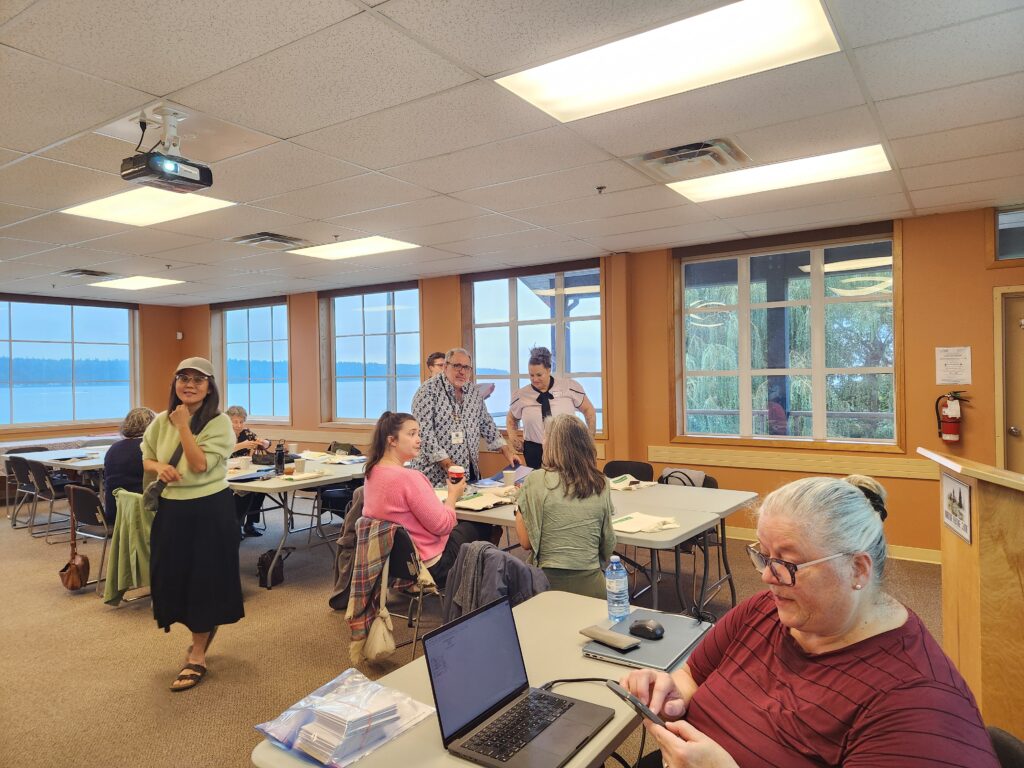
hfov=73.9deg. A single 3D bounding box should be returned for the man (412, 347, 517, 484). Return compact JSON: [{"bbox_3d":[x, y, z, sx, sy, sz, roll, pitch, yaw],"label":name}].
[{"bbox_3d":[-0.326,0.578,4.758,0.660,1.700,0.500,-1,1,-25],"label":"man"}]

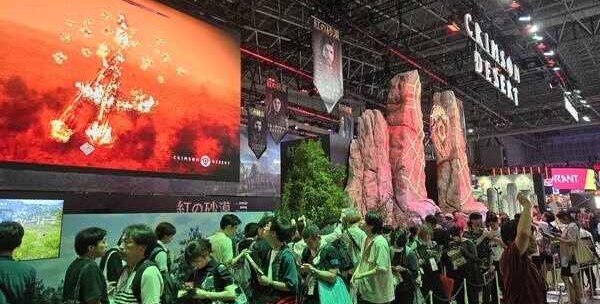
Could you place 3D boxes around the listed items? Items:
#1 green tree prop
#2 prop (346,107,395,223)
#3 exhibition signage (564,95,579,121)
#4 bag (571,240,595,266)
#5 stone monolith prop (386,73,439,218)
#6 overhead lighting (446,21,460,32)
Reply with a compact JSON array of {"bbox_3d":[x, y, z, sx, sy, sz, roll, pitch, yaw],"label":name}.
[{"bbox_3d":[0.216,1.240,6.212,1.000,2.820,0.950,-9,-12,40],"label":"green tree prop"},{"bbox_3d":[1.248,1.028,6.897,0.660,3.410,0.720,-9,-12,40],"label":"prop"},{"bbox_3d":[9.736,-1.540,14.281,0.100,0.370,2.800,-9,-12,40],"label":"exhibition signage"},{"bbox_3d":[4.889,1.739,6.900,0.370,0.420,0.150,2,-9,-18],"label":"bag"},{"bbox_3d":[2.479,0.648,8.369,0.700,4.570,1.020,-9,-12,40],"label":"stone monolith prop"},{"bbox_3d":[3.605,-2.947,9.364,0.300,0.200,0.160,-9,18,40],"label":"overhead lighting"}]

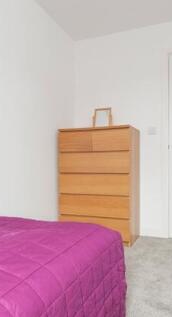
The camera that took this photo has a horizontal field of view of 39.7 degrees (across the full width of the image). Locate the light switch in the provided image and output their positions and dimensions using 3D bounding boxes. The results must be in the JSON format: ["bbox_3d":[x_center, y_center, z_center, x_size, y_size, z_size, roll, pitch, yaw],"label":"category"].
[{"bbox_3d":[0.757,-0.311,2.700,0.086,0.086,0.012,0,1,22],"label":"light switch"}]

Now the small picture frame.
[{"bbox_3d":[0.186,-0.447,2.680,0.226,0.237,0.080,0,1,22],"label":"small picture frame"}]

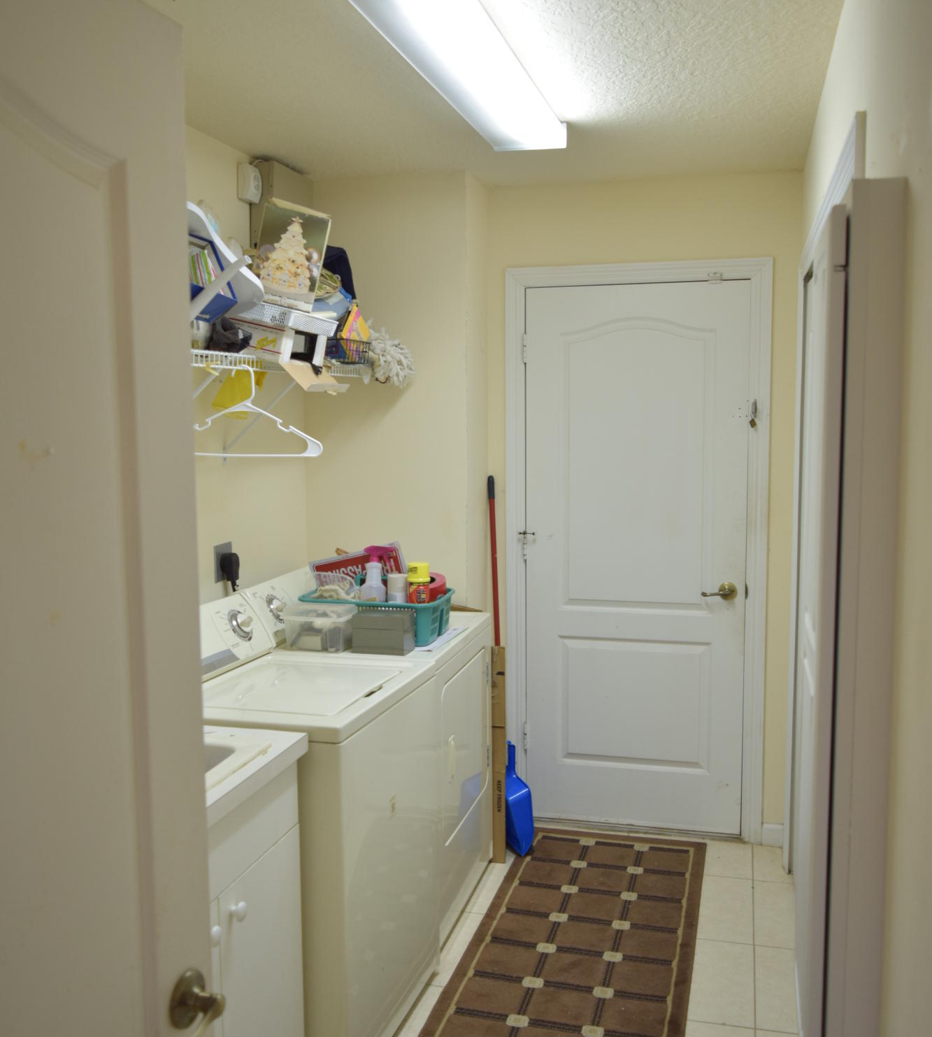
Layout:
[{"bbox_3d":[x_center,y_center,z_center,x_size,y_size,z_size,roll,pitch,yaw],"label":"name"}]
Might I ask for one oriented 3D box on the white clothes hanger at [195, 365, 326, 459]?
[{"bbox_3d":[-0.591,-0.286,2.825,0.420,0.240,0.018,1,6,15],"label":"white clothes hanger"}]

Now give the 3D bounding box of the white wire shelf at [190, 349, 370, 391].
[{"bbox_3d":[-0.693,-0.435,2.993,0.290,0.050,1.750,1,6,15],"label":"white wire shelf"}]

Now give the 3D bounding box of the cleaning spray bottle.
[{"bbox_3d":[-0.285,0.236,3.363,0.105,0.280,0.070,-1,6,-4],"label":"cleaning spray bottle"}]

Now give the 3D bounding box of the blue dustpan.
[{"bbox_3d":[0.177,1.018,3.884,0.105,0.395,0.225,-7,4,16],"label":"blue dustpan"}]

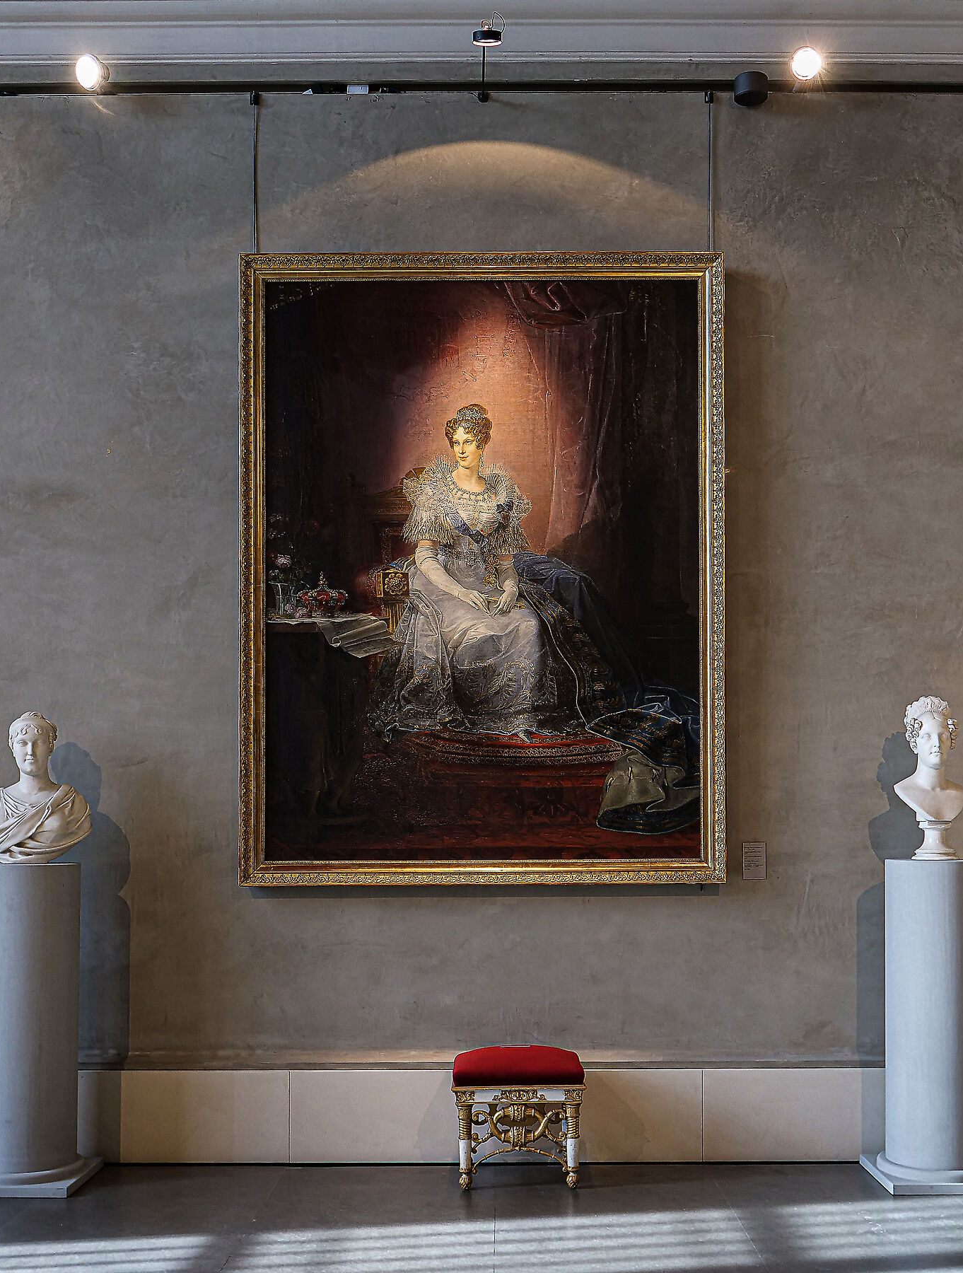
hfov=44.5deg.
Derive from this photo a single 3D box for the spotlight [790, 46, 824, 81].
[{"bbox_3d":[1.325,-2.329,4.780,0.128,0.128,0.110,-1,23,13],"label":"spotlight"}]

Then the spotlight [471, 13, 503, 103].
[{"bbox_3d":[0.020,-2.240,4.560,0.120,0.210,0.330,0,-1,0],"label":"spotlight"}]

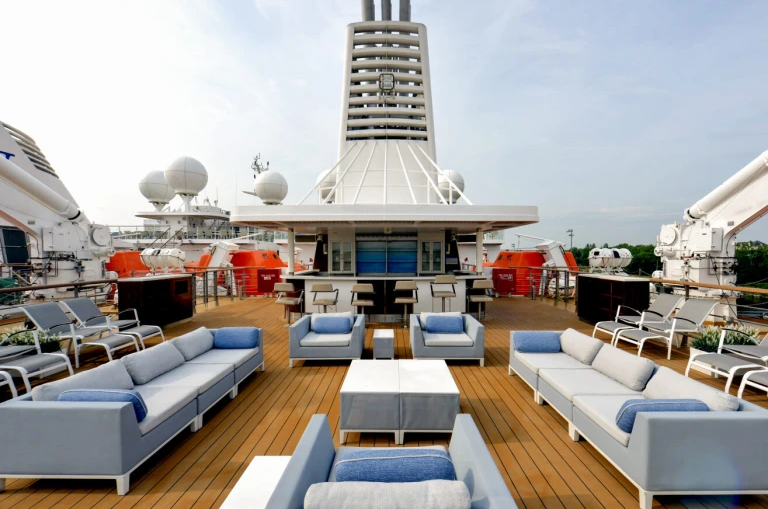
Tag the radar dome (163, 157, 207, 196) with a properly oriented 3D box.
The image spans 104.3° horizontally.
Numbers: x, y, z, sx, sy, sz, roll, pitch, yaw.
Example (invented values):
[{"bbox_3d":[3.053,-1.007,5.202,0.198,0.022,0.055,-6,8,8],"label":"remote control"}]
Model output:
[{"bbox_3d":[-19.760,-7.870,30.000,3.650,3.750,3.650,0,0,1],"label":"radar dome"}]

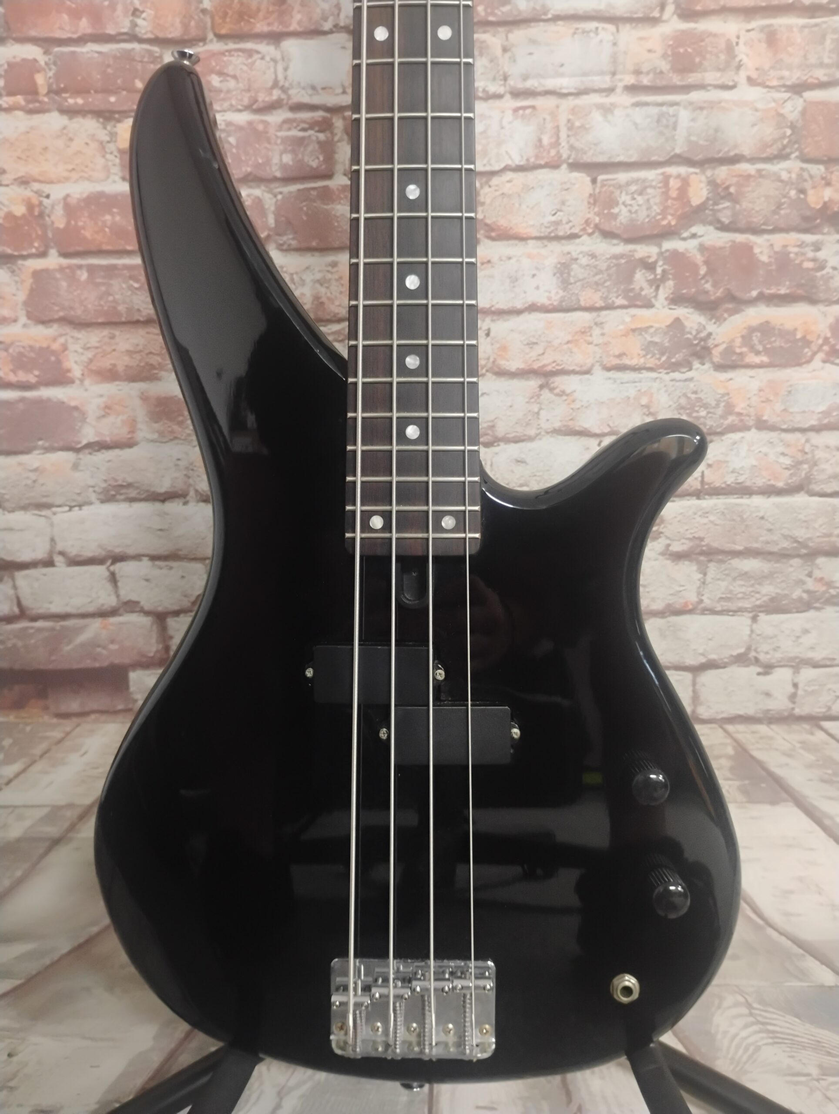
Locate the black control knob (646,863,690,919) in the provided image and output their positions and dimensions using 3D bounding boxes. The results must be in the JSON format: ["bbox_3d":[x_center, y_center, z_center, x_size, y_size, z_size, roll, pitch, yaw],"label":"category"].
[{"bbox_3d":[0.119,0.162,0.434,0.017,0.017,0.018,0,4,1],"label":"black control knob"}]

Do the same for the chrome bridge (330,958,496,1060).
[{"bbox_3d":[-0.003,0.224,0.443,0.082,0.046,0.015,0,4,1],"label":"chrome bridge"}]

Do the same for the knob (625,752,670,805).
[{"bbox_3d":[0.109,0.107,0.430,0.017,0.017,0.018,0,4,1],"label":"knob"}]

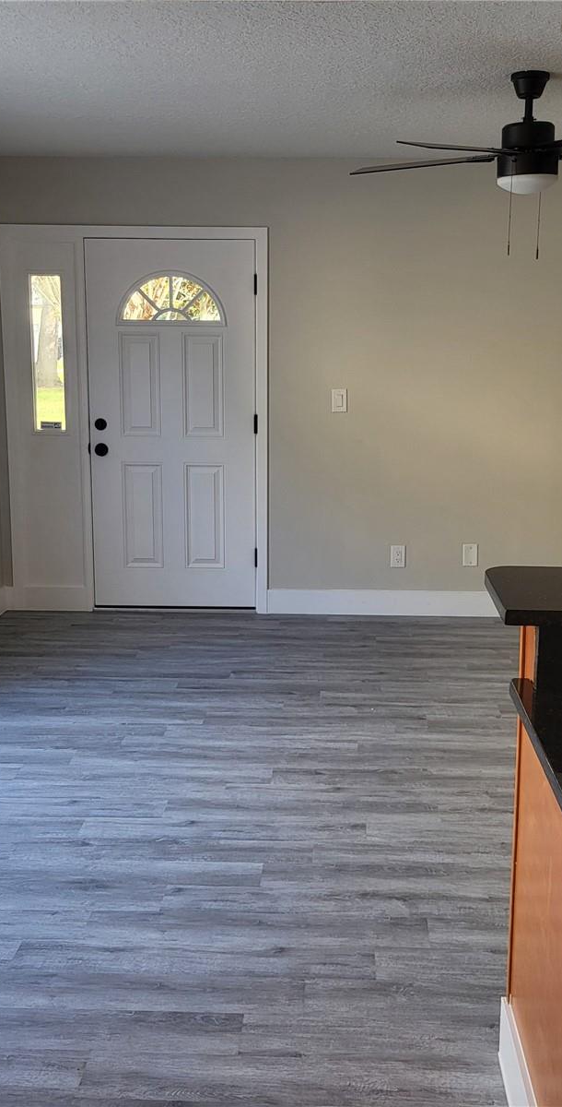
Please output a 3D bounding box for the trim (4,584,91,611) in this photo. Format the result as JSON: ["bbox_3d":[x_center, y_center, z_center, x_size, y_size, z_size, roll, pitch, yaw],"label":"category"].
[{"bbox_3d":[-1.303,0.253,6.243,0.490,0.142,0.030,1,11,4],"label":"trim"}]

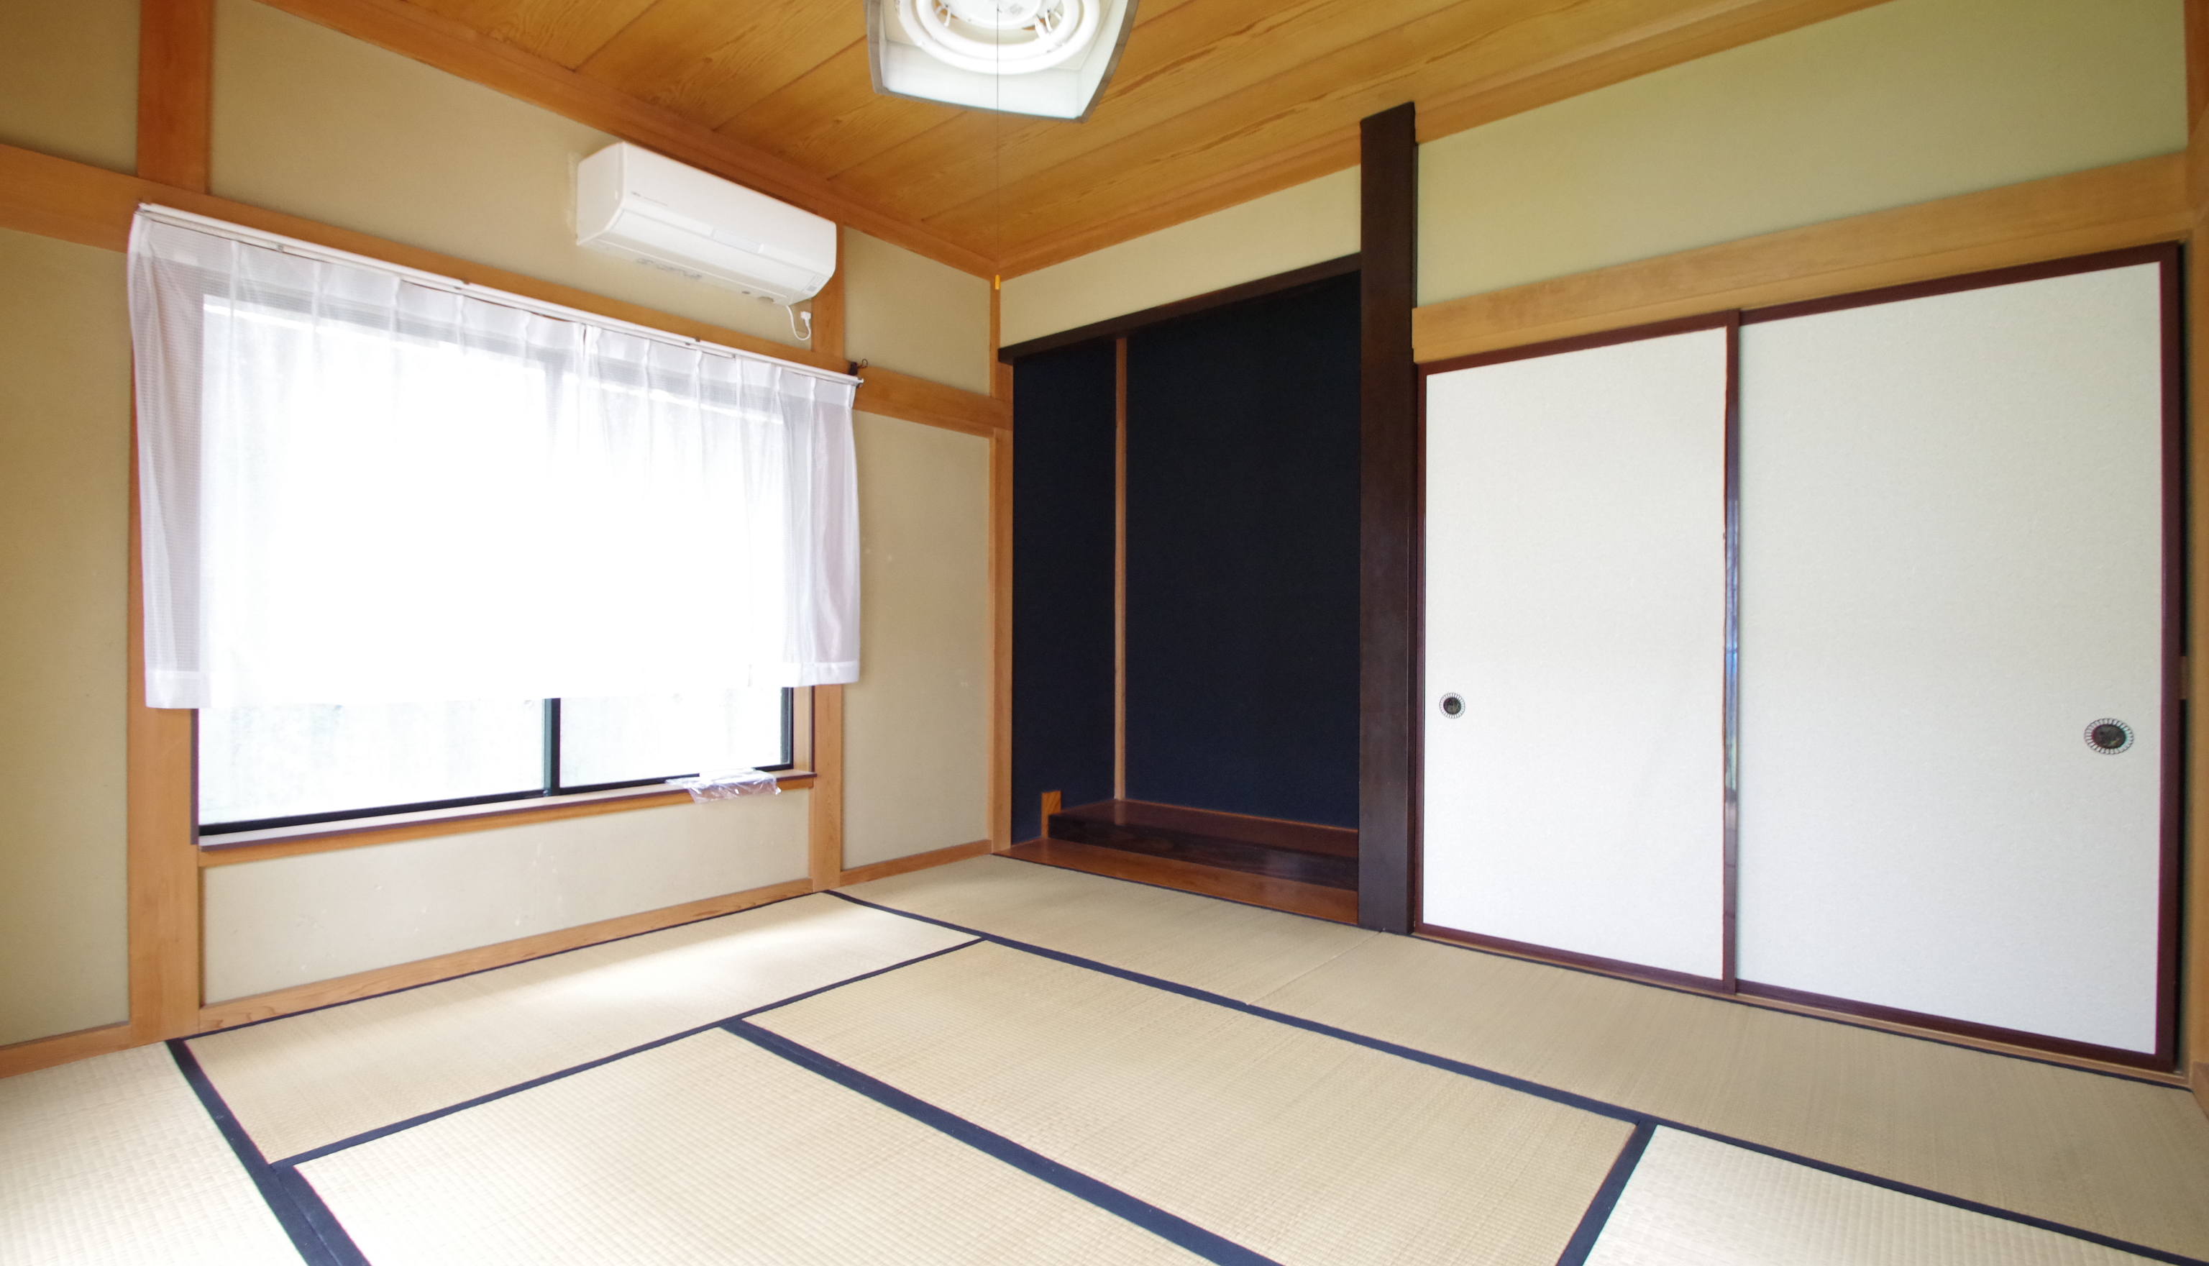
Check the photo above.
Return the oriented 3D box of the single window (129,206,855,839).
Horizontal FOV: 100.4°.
[{"bbox_3d":[-1.655,-0.205,2.846,0.120,1.445,1.782,0,0,43],"label":"single window"}]

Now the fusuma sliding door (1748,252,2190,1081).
[{"bbox_3d":[2.073,0.059,2.324,0.848,1.850,0.025,0,0,35],"label":"fusuma sliding door"}]

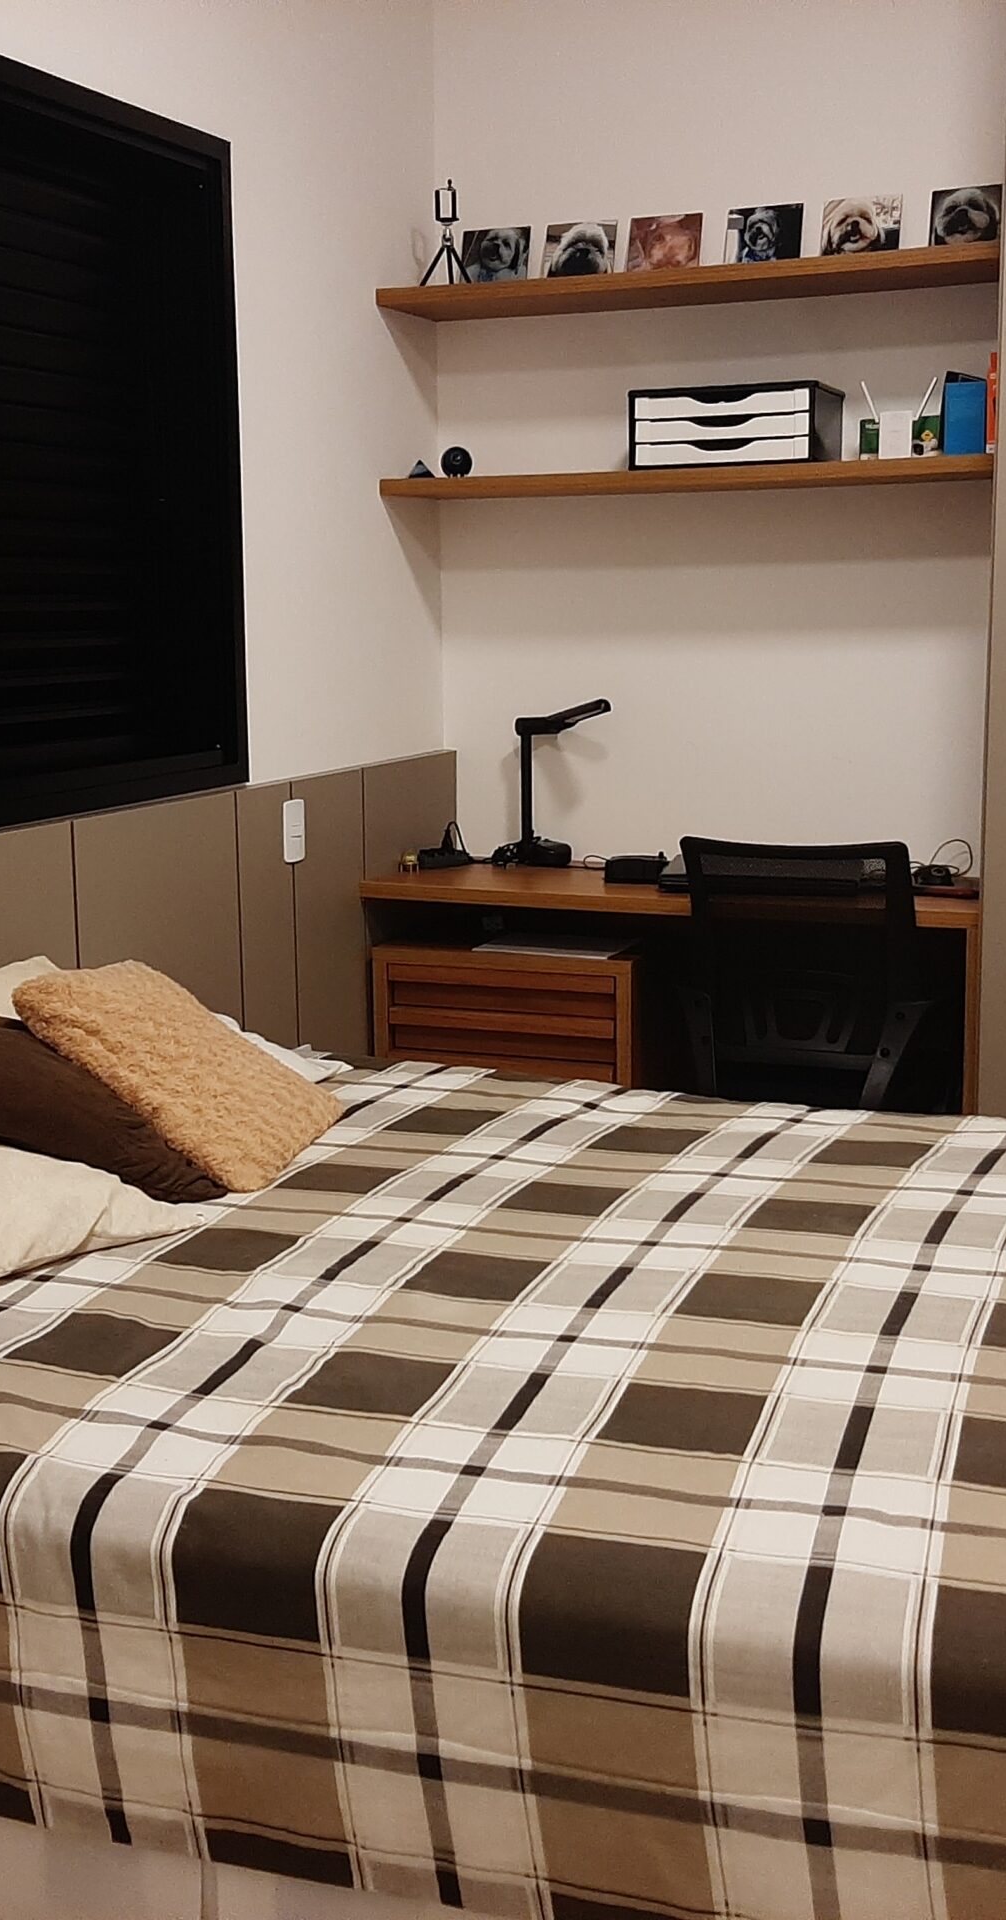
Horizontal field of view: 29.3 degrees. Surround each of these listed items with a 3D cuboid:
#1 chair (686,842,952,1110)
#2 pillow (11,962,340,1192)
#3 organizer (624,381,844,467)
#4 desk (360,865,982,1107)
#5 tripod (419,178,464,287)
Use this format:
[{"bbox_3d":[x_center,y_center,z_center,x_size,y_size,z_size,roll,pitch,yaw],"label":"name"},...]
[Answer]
[{"bbox_3d":[0.586,0.217,3.579,0.570,0.910,0.580,4,11,23],"label":"chair"},{"bbox_3d":[-0.457,0.136,2.748,0.410,0.120,0.430,37,15,4],"label":"pillow"},{"bbox_3d":[0.473,-1.051,3.826,0.372,0.152,0.260,4,11,23],"label":"organizer"},{"bbox_3d":[0.388,0.214,4.028,1.265,0.761,0.495,4,11,23],"label":"desk"},{"bbox_3d":[-0.120,-1.504,4.002,0.105,0.222,0.105,2,11,14],"label":"tripod"}]

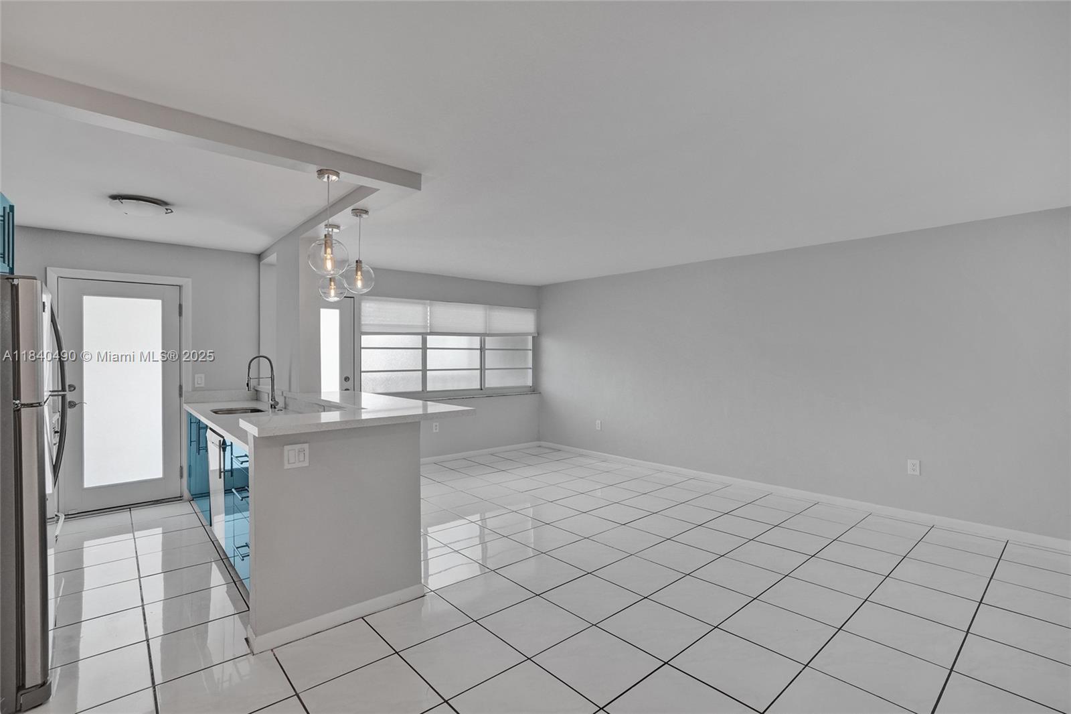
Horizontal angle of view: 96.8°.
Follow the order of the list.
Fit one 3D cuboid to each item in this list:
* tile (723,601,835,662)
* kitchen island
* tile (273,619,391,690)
[{"bbox_3d":[1.265,1.419,2.483,0.443,0.010,0.443,0,0,-42],"label":"tile"},{"bbox_3d":[-1.907,0.881,3.864,1.250,1.070,3.350,0,-1,-41],"label":"kitchen island"},{"bbox_3d":[-0.962,1.408,2.273,0.445,0.010,0.445,0,-1,-41],"label":"tile"}]

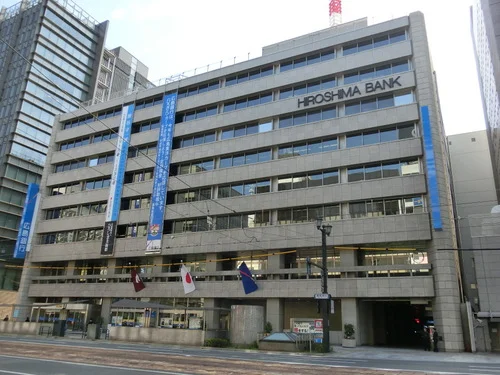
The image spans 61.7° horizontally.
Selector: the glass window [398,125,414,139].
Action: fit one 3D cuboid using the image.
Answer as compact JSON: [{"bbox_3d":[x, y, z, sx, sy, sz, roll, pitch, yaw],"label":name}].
[{"bbox_3d":[14.376,-5.086,38.561,1.512,1.551,0.150,-7,-21,27],"label":"glass window"}]

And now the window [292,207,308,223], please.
[{"bbox_3d":[4.681,2.596,38.562,1.454,1.425,0.150,-8,-21,27],"label":"window"}]

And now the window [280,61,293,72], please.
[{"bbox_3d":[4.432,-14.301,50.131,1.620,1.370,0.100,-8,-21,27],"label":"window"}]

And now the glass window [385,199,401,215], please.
[{"bbox_3d":[13.404,1.949,39.450,1.500,1.662,0.100,-8,-21,27],"label":"glass window"}]

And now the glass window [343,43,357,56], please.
[{"bbox_3d":[9.943,-13.456,41.344,1.454,1.425,0.150,-8,-21,27],"label":"glass window"}]

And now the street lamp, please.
[{"bbox_3d":[4.817,6.155,27.344,0.950,8.600,0.800,-8,-21,27],"label":"street lamp"}]

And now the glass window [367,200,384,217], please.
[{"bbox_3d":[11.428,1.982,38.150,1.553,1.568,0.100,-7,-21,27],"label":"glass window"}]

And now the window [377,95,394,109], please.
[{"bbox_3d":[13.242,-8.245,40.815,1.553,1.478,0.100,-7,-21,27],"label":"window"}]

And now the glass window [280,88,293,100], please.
[{"bbox_3d":[3.969,-10.250,46.134,1.513,1.427,0.150,-8,-21,27],"label":"glass window"}]

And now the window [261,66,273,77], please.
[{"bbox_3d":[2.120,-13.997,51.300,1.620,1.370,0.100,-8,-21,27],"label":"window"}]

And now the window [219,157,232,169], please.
[{"bbox_3d":[-2.679,-2.796,47.157,1.509,1.557,0.150,-8,-21,27],"label":"window"}]

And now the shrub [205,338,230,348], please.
[{"bbox_3d":[-2.123,10.191,27.629,1.750,0.650,1.100,-8,-21,27],"label":"shrub"}]

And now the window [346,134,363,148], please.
[{"bbox_3d":[10.838,-4.691,43.207,1.620,1.686,0.100,-8,-21,27],"label":"window"}]

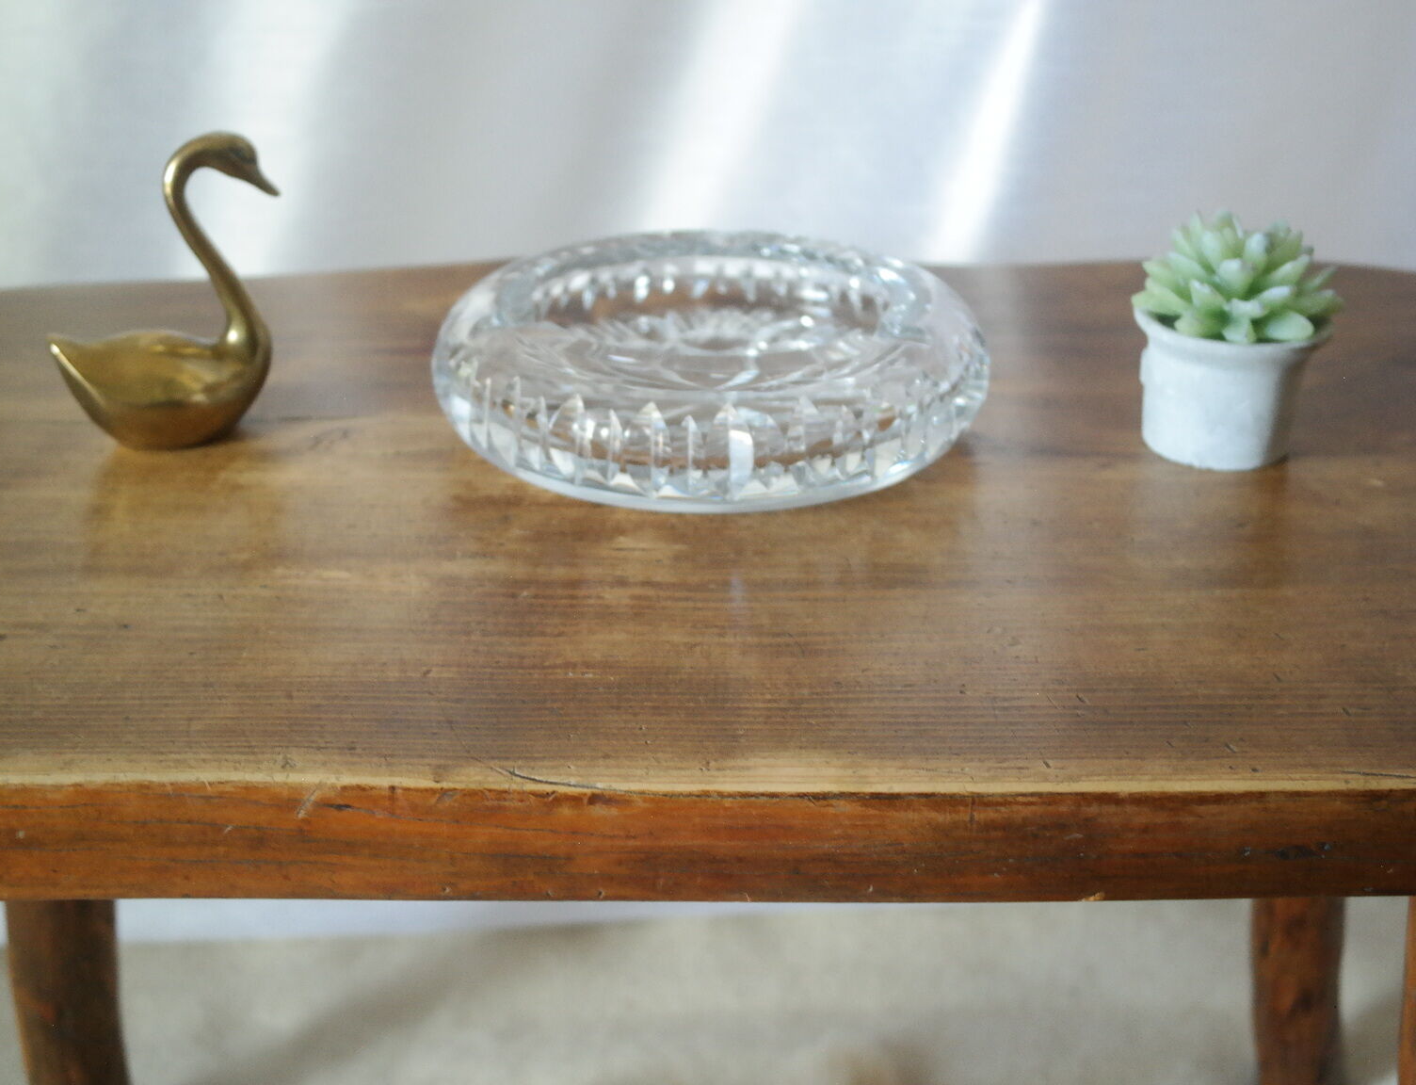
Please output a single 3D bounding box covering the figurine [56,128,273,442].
[{"bbox_3d":[-0.185,-0.087,0.713,0.082,0.103,0.044,-8,27,-16],"label":"figurine"}]

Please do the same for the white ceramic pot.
[{"bbox_3d":[0.177,-0.056,0.712,0.065,0.047,0.065,0,25,0],"label":"white ceramic pot"}]

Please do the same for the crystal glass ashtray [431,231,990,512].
[{"bbox_3d":[0.002,-0.062,0.727,0.190,0.045,0.190,0,25,0],"label":"crystal glass ashtray"}]

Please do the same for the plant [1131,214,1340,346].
[{"bbox_3d":[0.178,-0.089,0.696,0.071,0.040,0.071,0,25,0],"label":"plant"}]

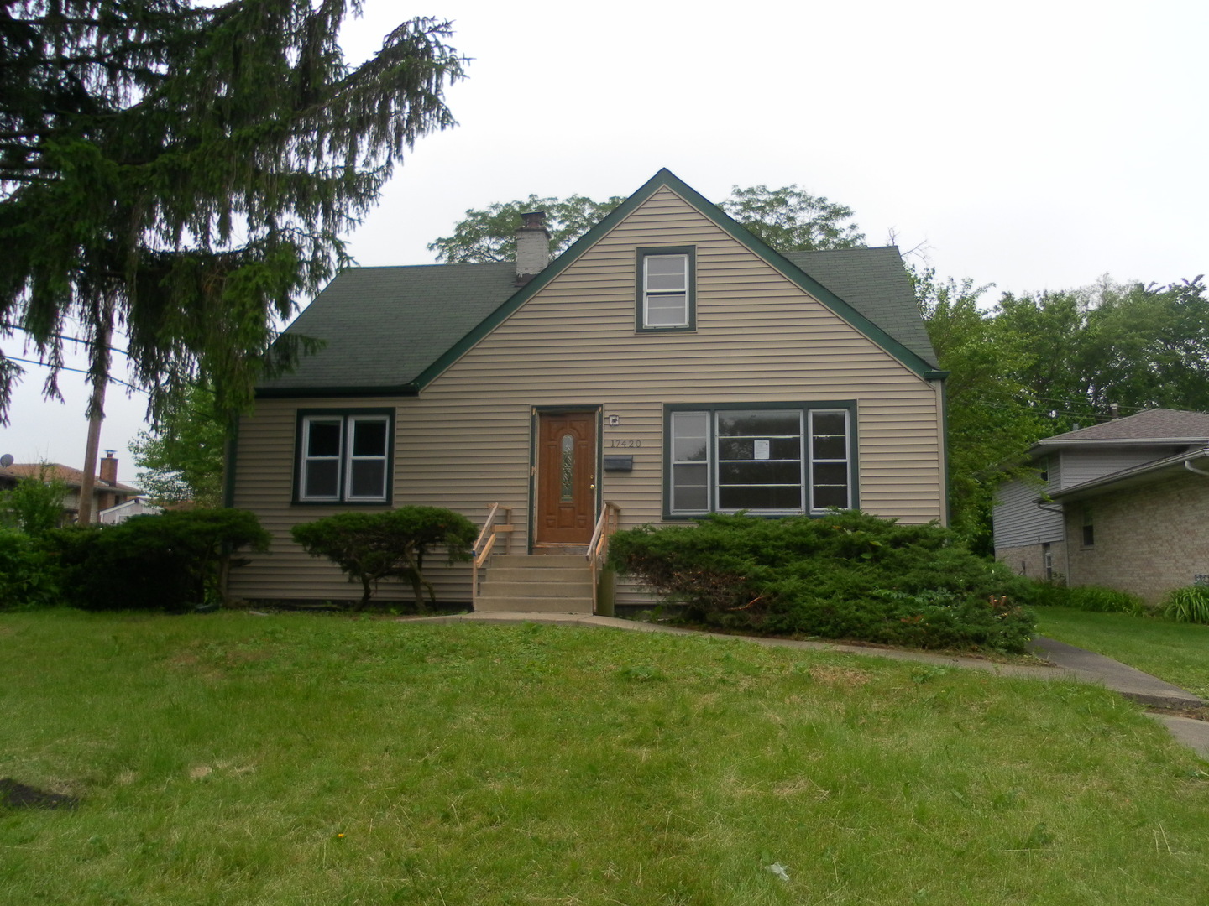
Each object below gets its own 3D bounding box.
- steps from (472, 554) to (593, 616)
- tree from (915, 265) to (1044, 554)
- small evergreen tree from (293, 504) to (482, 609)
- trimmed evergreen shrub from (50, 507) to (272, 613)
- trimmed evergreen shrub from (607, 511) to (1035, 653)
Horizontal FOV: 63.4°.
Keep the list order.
[{"bbox_3d":[-0.746,1.819,13.567,1.530,0.773,2.170,-1,-8,8],"label":"steps"},{"bbox_3d":[8.154,-0.300,22.265,3.600,8.100,3.800,-1,-8,8],"label":"tree"},{"bbox_3d":[-3.150,1.491,13.952,2.750,1.450,1.650,-1,-8,8],"label":"small evergreen tree"},{"bbox_3d":[-6.543,1.585,14.377,3.450,1.500,1.900,-1,-8,8],"label":"trimmed evergreen shrub"},{"bbox_3d":[2.629,1.609,12.611,5.300,1.730,2.300,-1,-8,8],"label":"trimmed evergreen shrub"}]

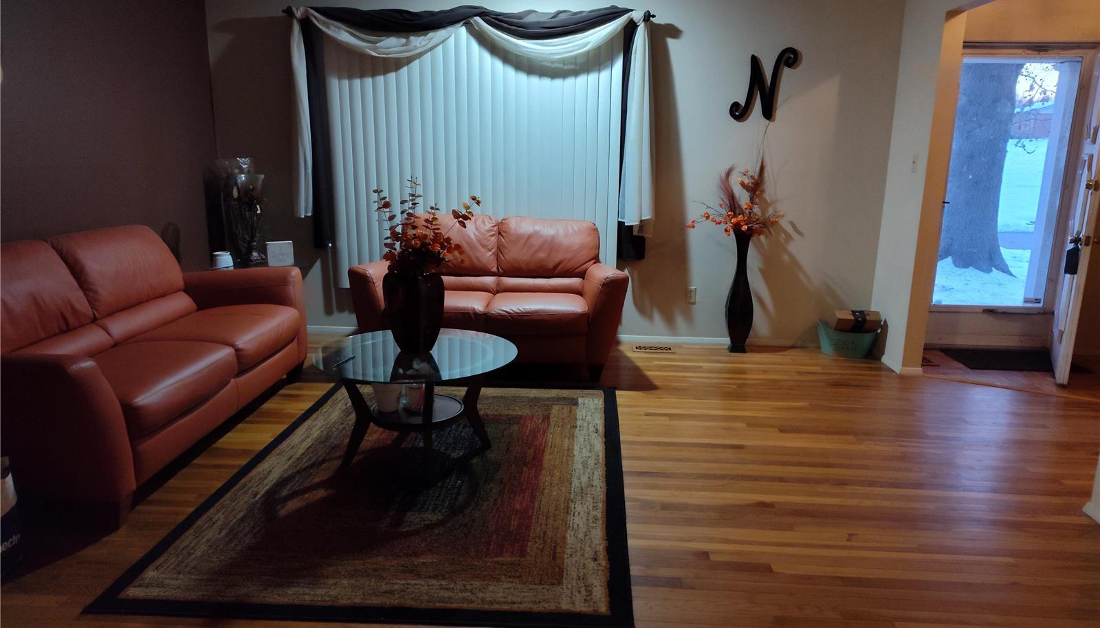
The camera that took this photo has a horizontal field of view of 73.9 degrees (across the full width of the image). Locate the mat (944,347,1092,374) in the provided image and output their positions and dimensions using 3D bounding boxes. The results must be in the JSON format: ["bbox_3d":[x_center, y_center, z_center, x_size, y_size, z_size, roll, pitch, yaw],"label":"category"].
[{"bbox_3d":[3.134,0.313,4.953,0.760,0.012,0.470,2,13,3],"label":"mat"}]

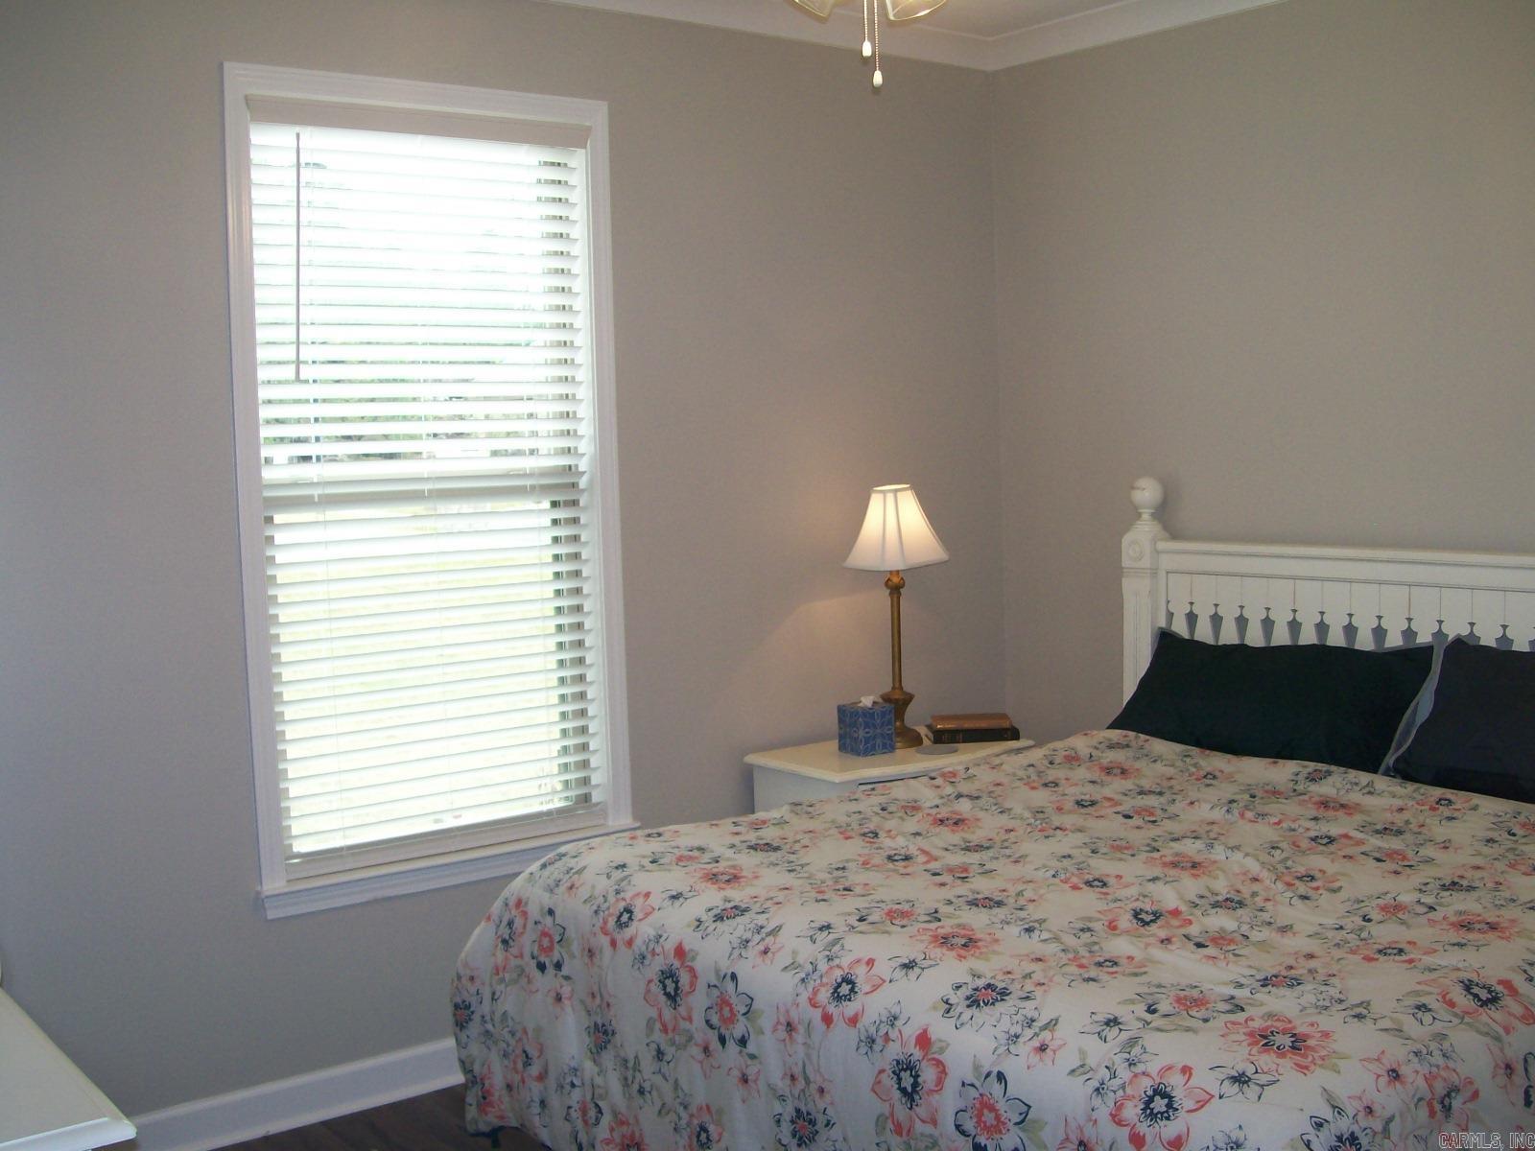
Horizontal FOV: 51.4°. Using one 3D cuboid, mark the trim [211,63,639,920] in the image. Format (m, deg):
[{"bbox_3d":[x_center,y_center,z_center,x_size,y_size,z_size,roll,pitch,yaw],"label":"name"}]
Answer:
[{"bbox_3d":[-0.757,-0.197,3.750,0.990,1.870,0.080,-5,6,-37],"label":"trim"}]

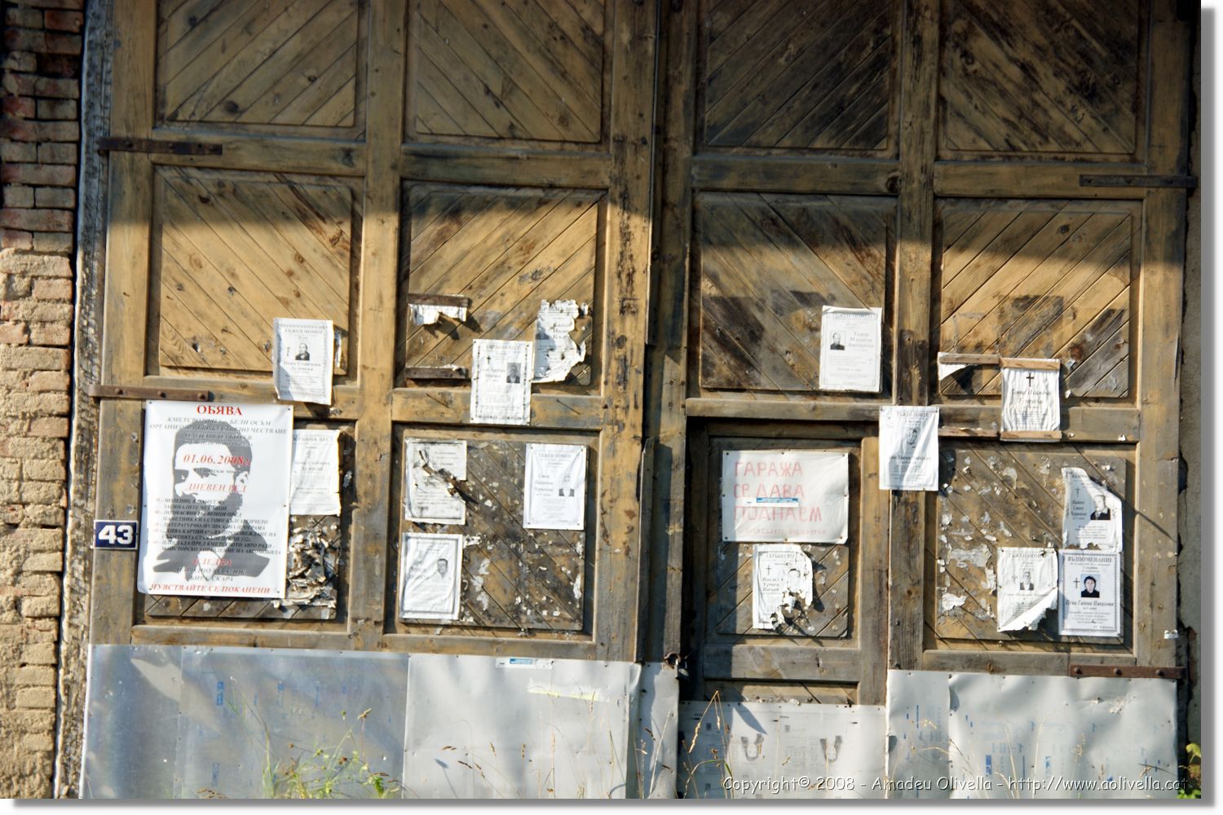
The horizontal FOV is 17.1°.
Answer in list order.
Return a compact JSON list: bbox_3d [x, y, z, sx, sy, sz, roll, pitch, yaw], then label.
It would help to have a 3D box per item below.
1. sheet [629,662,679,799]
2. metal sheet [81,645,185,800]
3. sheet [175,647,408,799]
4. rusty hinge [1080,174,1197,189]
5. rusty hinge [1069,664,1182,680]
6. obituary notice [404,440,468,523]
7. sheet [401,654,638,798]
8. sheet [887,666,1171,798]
[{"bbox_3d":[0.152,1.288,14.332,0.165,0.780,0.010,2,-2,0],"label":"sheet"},{"bbox_3d":[-1.681,1.173,14.330,0.340,0.680,0.015,3,0,0],"label":"metal sheet"},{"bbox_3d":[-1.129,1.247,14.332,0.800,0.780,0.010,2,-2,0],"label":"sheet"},{"bbox_3d":[1.875,-0.805,14.477,0.420,0.045,0.020,2,-3,-2],"label":"rusty hinge"},{"bbox_3d":[1.810,0.932,14.344,0.405,0.042,0.020,1,-2,0],"label":"rusty hinge"},{"bbox_3d":[-0.617,0.261,14.340,0.213,0.298,0.025,1,0,0],"label":"obituary notice"},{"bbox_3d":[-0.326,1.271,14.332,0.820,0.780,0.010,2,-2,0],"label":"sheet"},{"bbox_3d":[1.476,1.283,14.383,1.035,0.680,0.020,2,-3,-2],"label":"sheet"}]

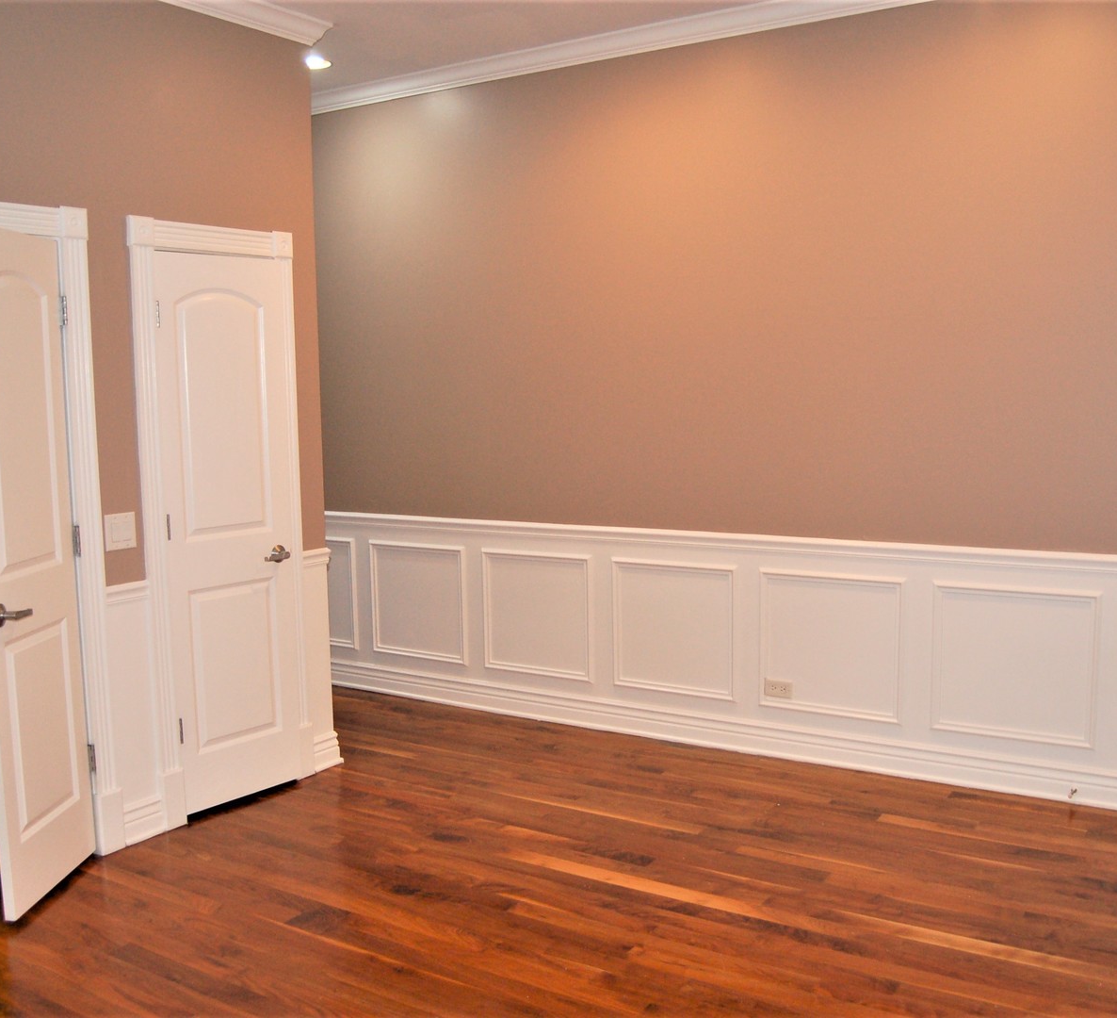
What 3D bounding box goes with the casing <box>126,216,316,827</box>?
[{"bbox_3d":[-1.236,0.045,4.290,0.070,2.162,0.755,4,8,33],"label":"casing"}]

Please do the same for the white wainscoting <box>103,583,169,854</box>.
[{"bbox_3d":[-1.458,0.706,3.994,0.040,0.925,0.180,4,8,33],"label":"white wainscoting"}]

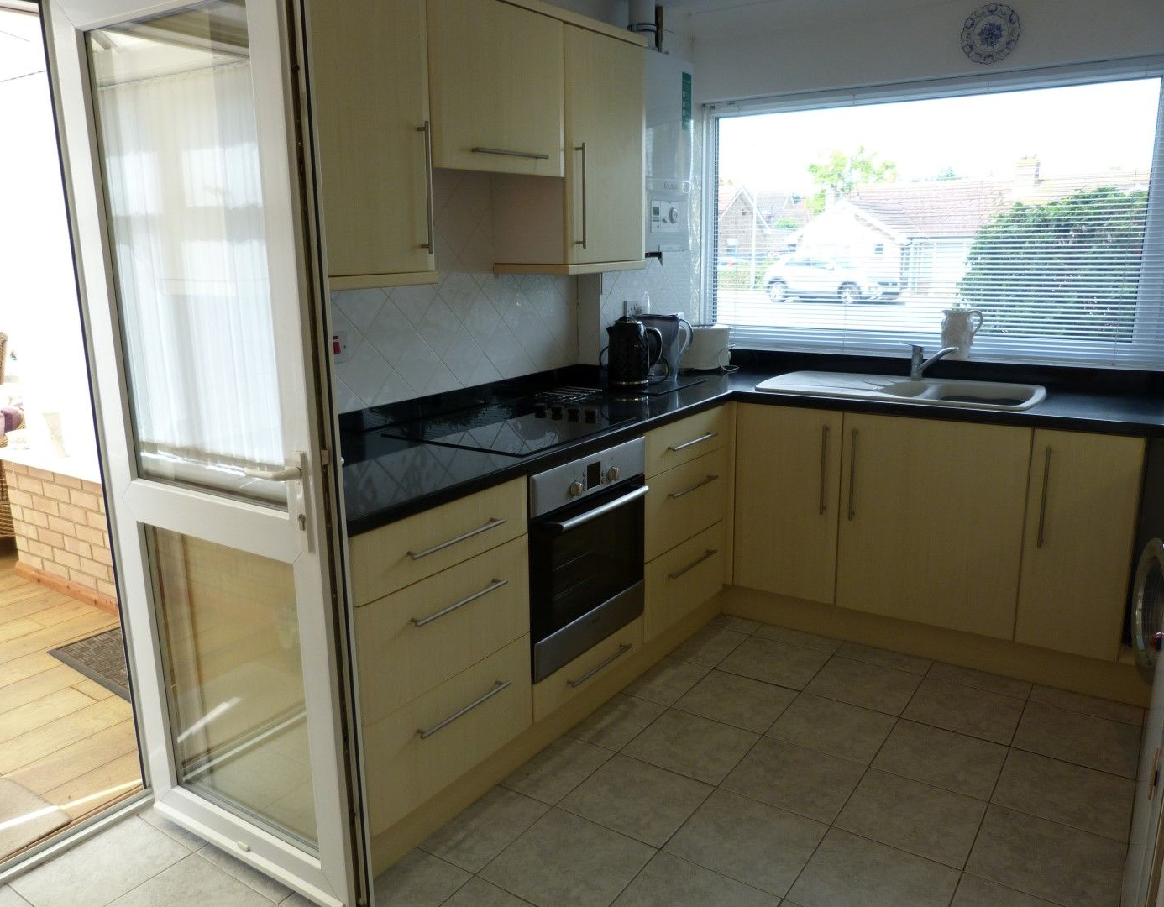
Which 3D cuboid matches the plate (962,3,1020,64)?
[{"bbox_3d":[1.450,-1.487,3.095,0.196,0.197,0.022,7,15,34],"label":"plate"}]

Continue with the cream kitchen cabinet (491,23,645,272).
[{"bbox_3d":[-0.044,-1.012,3.019,0.310,0.755,0.493,7,15,34],"label":"cream kitchen cabinet"}]

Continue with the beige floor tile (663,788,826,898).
[{"bbox_3d":[0.412,0.967,2.189,0.314,0.010,0.314,7,15,34],"label":"beige floor tile"}]

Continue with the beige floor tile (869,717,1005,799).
[{"bbox_3d":[1.034,0.879,2.523,0.314,0.010,0.314,7,15,34],"label":"beige floor tile"}]

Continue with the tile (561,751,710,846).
[{"bbox_3d":[0.150,0.929,2.350,0.313,0.010,0.313,7,15,34],"label":"tile"}]

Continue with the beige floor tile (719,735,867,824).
[{"bbox_3d":[0.585,0.894,2.411,0.310,0.010,0.310,7,15,34],"label":"beige floor tile"}]

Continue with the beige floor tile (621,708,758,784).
[{"bbox_3d":[0.329,0.869,2.604,0.313,0.010,0.313,7,15,34],"label":"beige floor tile"}]

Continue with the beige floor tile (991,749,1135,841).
[{"bbox_3d":[1.296,0.912,2.346,0.314,0.010,0.314,7,15,34],"label":"beige floor tile"}]

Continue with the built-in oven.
[{"bbox_3d":[-0.174,0.269,2.741,0.570,0.595,0.595,7,15,34],"label":"built-in oven"}]

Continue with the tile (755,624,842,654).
[{"bbox_3d":[0.819,0.710,3.315,0.314,0.010,0.135,7,15,34],"label":"tile"}]

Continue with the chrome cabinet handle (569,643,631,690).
[{"bbox_3d":[0.059,0.644,2.666,0.036,0.012,0.326,7,15,34],"label":"chrome cabinet handle"}]

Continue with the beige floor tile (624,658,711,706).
[{"bbox_3d":[0.294,0.775,2.978,0.191,0.010,0.310,7,15,34],"label":"beige floor tile"}]

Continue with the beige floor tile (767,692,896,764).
[{"bbox_3d":[0.762,0.835,2.663,0.310,0.010,0.310,7,15,34],"label":"beige floor tile"}]

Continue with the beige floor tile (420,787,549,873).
[{"bbox_3d":[-0.238,0.954,2.219,0.191,0.010,0.310,7,15,34],"label":"beige floor tile"}]

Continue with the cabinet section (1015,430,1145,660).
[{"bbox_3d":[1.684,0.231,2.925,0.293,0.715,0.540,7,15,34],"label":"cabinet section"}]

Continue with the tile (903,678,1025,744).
[{"bbox_3d":[1.214,0.819,2.778,0.314,0.010,0.314,7,15,34],"label":"tile"}]

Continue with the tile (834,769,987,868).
[{"bbox_3d":[0.843,0.927,2.237,0.310,0.010,0.310,7,15,34],"label":"tile"}]

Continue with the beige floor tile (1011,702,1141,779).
[{"bbox_3d":[1.476,0.852,2.601,0.314,0.010,0.314,7,15,34],"label":"beige floor tile"}]

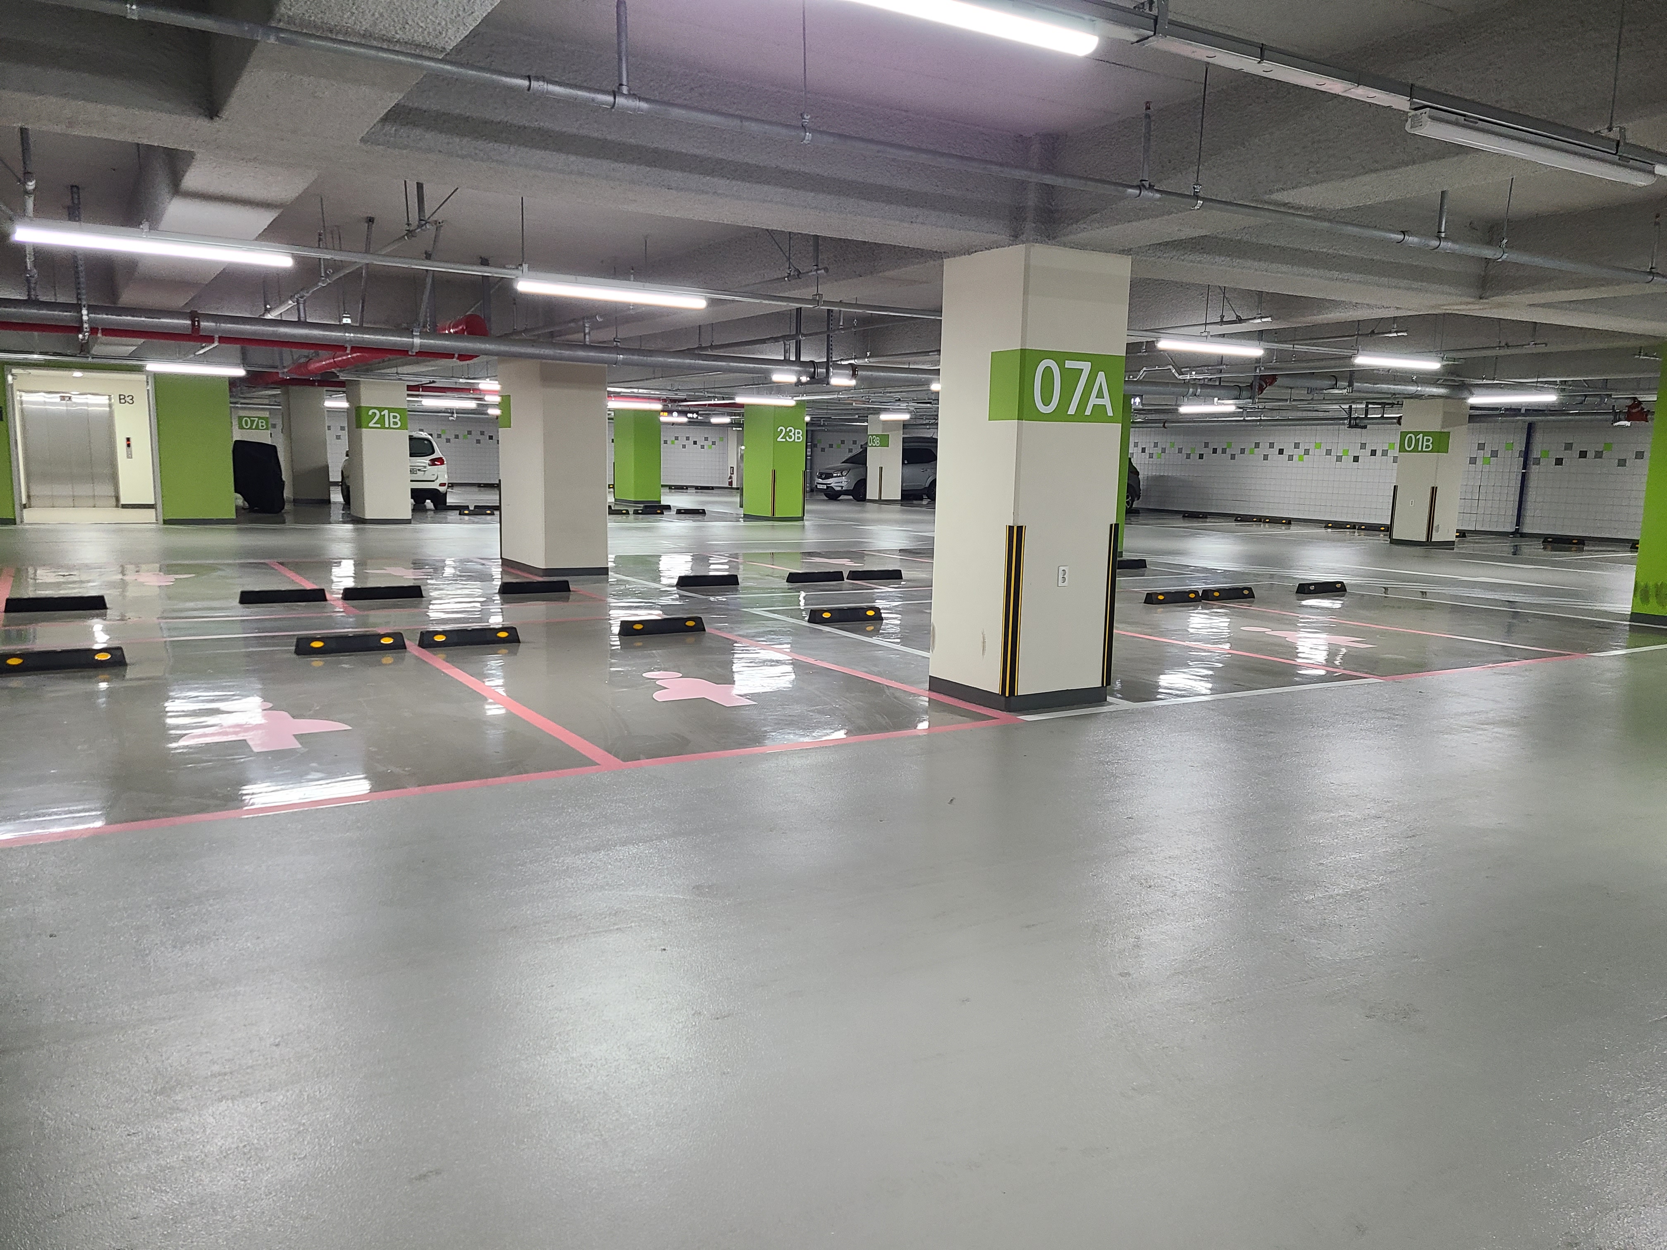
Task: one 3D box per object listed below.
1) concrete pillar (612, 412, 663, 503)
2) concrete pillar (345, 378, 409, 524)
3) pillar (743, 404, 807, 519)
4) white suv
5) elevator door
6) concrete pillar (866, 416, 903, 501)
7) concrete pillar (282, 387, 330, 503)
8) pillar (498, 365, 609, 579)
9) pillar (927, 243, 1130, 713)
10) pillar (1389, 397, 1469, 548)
[{"bbox_3d":[-5.437,-4.683,34.574,0.784,2.634,1.480,-4,9,-31],"label":"concrete pillar"},{"bbox_3d":[-8.596,-3.262,23.566,0.784,2.634,1.332,-4,9,-31],"label":"concrete pillar"},{"bbox_3d":[-1.332,-3.698,27.577,0.770,2.634,1.332,-4,9,-31],"label":"pillar"},{"bbox_3d":[-10.747,-3.787,30.523,1.880,1.732,4.692,-4,9,-31],"label":"white suv"},{"bbox_3d":[-15.427,-3.493,25.323,1.598,2.250,0.104,-4,9,-31],"label":"elevator door"},{"bbox_3d":[1.590,-5.153,38.813,0.784,2.649,0.770,-4,9,-31],"label":"concrete pillar"},{"bbox_3d":[-12.869,-4.417,30.535,0.784,2.812,1.554,-4,9,-31],"label":"concrete pillar"},{"bbox_3d":[-3.345,-1.985,14.947,0.770,2.649,1.495,-4,9,-31],"label":"pillar"},{"bbox_3d":[1.158,-0.867,7.561,0.770,2.649,0.725,-4,9,-31],"label":"pillar"},{"bbox_3d":[10.836,-2.763,22.815,0.784,2.620,0.784,-4,9,-31],"label":"pillar"}]

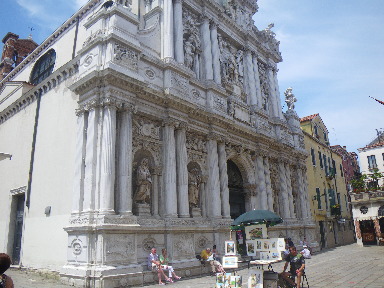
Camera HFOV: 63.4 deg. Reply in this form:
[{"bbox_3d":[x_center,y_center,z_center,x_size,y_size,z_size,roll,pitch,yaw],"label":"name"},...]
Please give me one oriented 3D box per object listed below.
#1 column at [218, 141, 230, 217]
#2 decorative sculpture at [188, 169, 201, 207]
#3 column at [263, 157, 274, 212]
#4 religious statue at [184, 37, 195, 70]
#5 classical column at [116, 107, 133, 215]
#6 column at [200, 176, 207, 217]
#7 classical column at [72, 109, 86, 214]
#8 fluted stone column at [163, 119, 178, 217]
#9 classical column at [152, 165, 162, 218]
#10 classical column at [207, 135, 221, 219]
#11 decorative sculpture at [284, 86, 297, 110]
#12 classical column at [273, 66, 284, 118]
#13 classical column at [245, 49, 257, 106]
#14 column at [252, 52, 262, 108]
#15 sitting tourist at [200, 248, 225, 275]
[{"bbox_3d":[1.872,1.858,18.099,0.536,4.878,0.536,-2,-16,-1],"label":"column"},{"bbox_3d":[0.202,2.337,16.673,0.582,1.934,0.686,-15,-21,39],"label":"decorative sculpture"},{"bbox_3d":[5.615,3.022,22.510,0.593,4.898,0.593,-15,-21,39],"label":"column"},{"bbox_3d":[-0.139,-5.423,18.747,0.567,2.060,0.700,-15,-21,39],"label":"religious statue"},{"bbox_3d":[-2.484,0.603,11.823,0.487,4.116,0.487,-16,-21,39],"label":"classical column"},{"bbox_3d":[0.641,2.937,17.010,0.312,2.257,0.312,-15,-21,39],"label":"column"},{"bbox_3d":[-4.848,0.633,13.329,0.593,4.836,0.593,-15,-21,39],"label":"classical column"},{"bbox_3d":[-1.016,1.069,15.111,0.593,4.898,0.593,-15,-21,39],"label":"fluted stone column"},{"bbox_3d":[-1.682,2.212,14.367,0.340,2.297,0.340,-15,-21,39],"label":"classical column"},{"bbox_3d":[1.294,1.749,17.688,0.593,4.898,0.593,-2,-16,0],"label":"classical column"},{"bbox_3d":[8.363,-3.904,26.558,0.706,2.150,0.773,-16,-21,39],"label":"decorative sculpture"},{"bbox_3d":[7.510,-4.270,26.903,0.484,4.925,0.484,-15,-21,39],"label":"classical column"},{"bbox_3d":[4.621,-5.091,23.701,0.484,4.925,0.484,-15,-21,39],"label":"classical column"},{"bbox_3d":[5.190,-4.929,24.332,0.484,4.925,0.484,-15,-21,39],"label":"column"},{"bbox_3d":[0.864,5.321,14.146,1.040,1.123,0.582,-15,-21,39],"label":"sitting tourist"}]

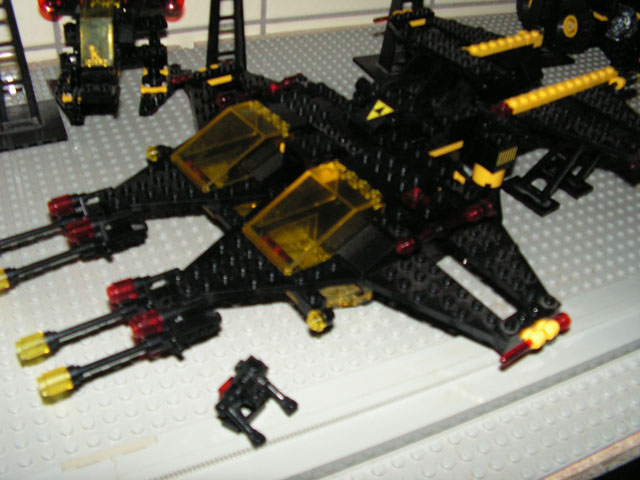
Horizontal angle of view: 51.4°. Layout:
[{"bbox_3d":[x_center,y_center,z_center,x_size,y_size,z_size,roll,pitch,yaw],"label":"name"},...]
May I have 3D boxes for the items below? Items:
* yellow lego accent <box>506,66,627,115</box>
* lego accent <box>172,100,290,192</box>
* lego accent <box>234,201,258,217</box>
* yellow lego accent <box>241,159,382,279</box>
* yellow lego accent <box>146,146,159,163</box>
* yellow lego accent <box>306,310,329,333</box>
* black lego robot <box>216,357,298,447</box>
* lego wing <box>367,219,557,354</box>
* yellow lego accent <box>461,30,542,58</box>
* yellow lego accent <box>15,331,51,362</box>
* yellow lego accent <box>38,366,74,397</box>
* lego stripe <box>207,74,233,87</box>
[{"bbox_3d":[0.137,-0.083,0.368,0.102,0.006,0.008,-22,49,-31],"label":"yellow lego accent"},{"bbox_3d":[-0.042,-0.045,0.312,0.047,0.021,0.032,-22,49,-31],"label":"lego accent"},{"bbox_3d":[-0.033,-0.013,0.296,0.010,0.004,0.007,-22,49,-31],"label":"lego accent"},{"bbox_3d":[-0.003,-0.010,0.275,0.048,0.021,0.032,-22,49,-31],"label":"yellow lego accent"},{"bbox_3d":[-0.083,-0.043,0.331,0.005,0.008,0.008,-22,49,-31],"label":"yellow lego accent"},{"bbox_3d":[-0.001,0.032,0.258,0.005,0.008,0.008,-22,49,-31],"label":"yellow lego accent"},{"bbox_3d":[-0.024,0.056,0.242,0.025,0.029,0.025,30,46,26],"label":"black lego robot"},{"bbox_3d":[0.066,0.017,0.273,0.077,0.007,0.061,-22,49,-31],"label":"lego wing"},{"bbox_3d":[0.109,-0.115,0.395,0.068,0.007,0.009,-22,49,-31],"label":"yellow lego accent"},{"bbox_3d":[-0.102,0.038,0.238,0.009,0.008,0.008,-22,49,-31],"label":"yellow lego accent"},{"bbox_3d":[-0.090,0.050,0.227,0.009,0.008,0.008,-22,49,-31],"label":"yellow lego accent"},{"bbox_3d":[-0.056,-0.087,0.370,0.015,0.004,0.007,-22,49,-31],"label":"lego stripe"}]

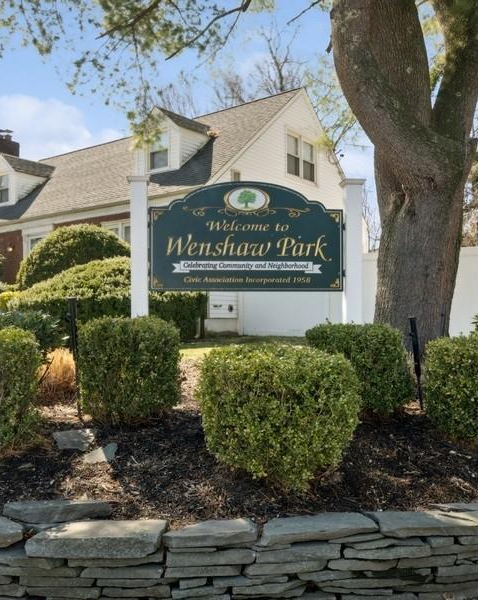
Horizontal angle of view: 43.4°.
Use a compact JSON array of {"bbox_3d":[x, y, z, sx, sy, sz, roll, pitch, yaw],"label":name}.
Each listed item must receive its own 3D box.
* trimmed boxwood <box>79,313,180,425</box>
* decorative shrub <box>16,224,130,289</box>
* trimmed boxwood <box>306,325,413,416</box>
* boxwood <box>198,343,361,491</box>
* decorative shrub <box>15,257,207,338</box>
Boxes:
[{"bbox_3d":[-0.810,0.480,4.400,0.720,0.700,0.680,0,0,0],"label":"trimmed boxwood"},{"bbox_3d":[-3.750,-0.500,13.600,2.600,2.400,2.300,0,0,0],"label":"decorative shrub"},{"bbox_3d":[0.999,0.574,5.292,0.830,0.720,0.800,0,-1,8],"label":"trimmed boxwood"},{"bbox_3d":[0.200,0.570,3.050,0.770,0.650,0.720,0,0,0],"label":"boxwood"},{"bbox_3d":[-2.641,-0.032,12.400,3.400,1.700,2.500,-1,-1,40],"label":"decorative shrub"}]

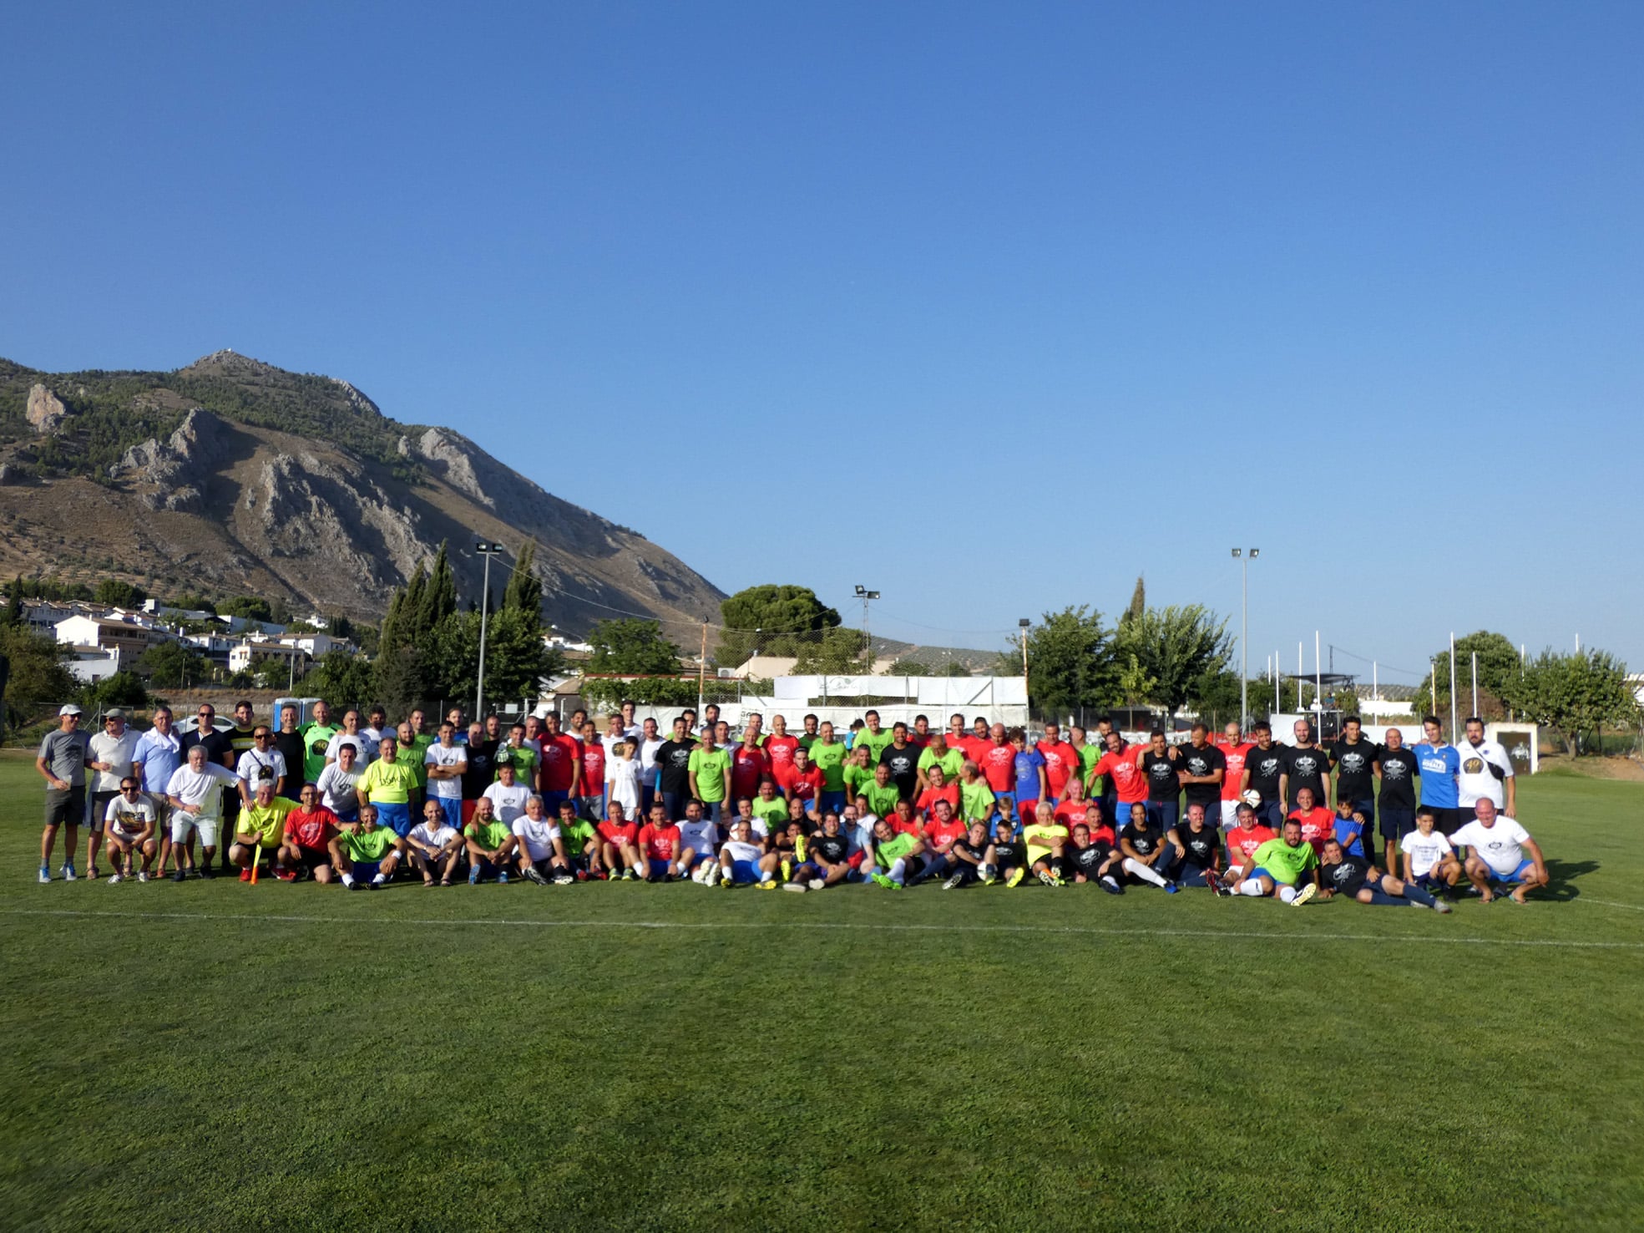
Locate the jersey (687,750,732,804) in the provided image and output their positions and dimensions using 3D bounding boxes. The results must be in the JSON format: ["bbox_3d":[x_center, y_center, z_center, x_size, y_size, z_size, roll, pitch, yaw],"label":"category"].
[{"bbox_3d":[-1.247,1.765,15.800,0.480,0.610,0.290,1,-4,-3],"label":"jersey"}]

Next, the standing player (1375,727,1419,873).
[{"bbox_3d":[6.537,2.095,16.200,0.530,1.670,0.350,-1,-5,22],"label":"standing player"}]

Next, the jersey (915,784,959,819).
[{"bbox_3d":[1.274,2.129,15.700,0.490,0.580,0.340,1,-4,0],"label":"jersey"}]

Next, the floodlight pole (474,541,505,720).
[{"bbox_3d":[-14.969,1.400,63.000,1.200,9.500,0.500,3,-5,-22],"label":"floodlight pole"}]

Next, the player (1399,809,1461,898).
[{"bbox_3d":[6.227,2.417,14.600,0.640,0.930,0.600,0,-4,12],"label":"player"}]

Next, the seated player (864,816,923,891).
[{"bbox_3d":[0.748,2.395,14.555,0.620,0.679,0.780,0,-5,2],"label":"seated player"}]

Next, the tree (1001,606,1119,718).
[{"bbox_3d":[12.043,3.471,72.000,6.000,8.100,6.000,1,-4,0],"label":"tree"}]

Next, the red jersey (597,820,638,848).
[{"bbox_3d":[-2.229,2.451,15.500,0.450,0.480,0.320,2,-4,-8],"label":"red jersey"}]

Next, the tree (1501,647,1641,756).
[{"bbox_3d":[36.830,4.257,70.000,6.900,5.500,6.500,-2,-5,27],"label":"tree"}]

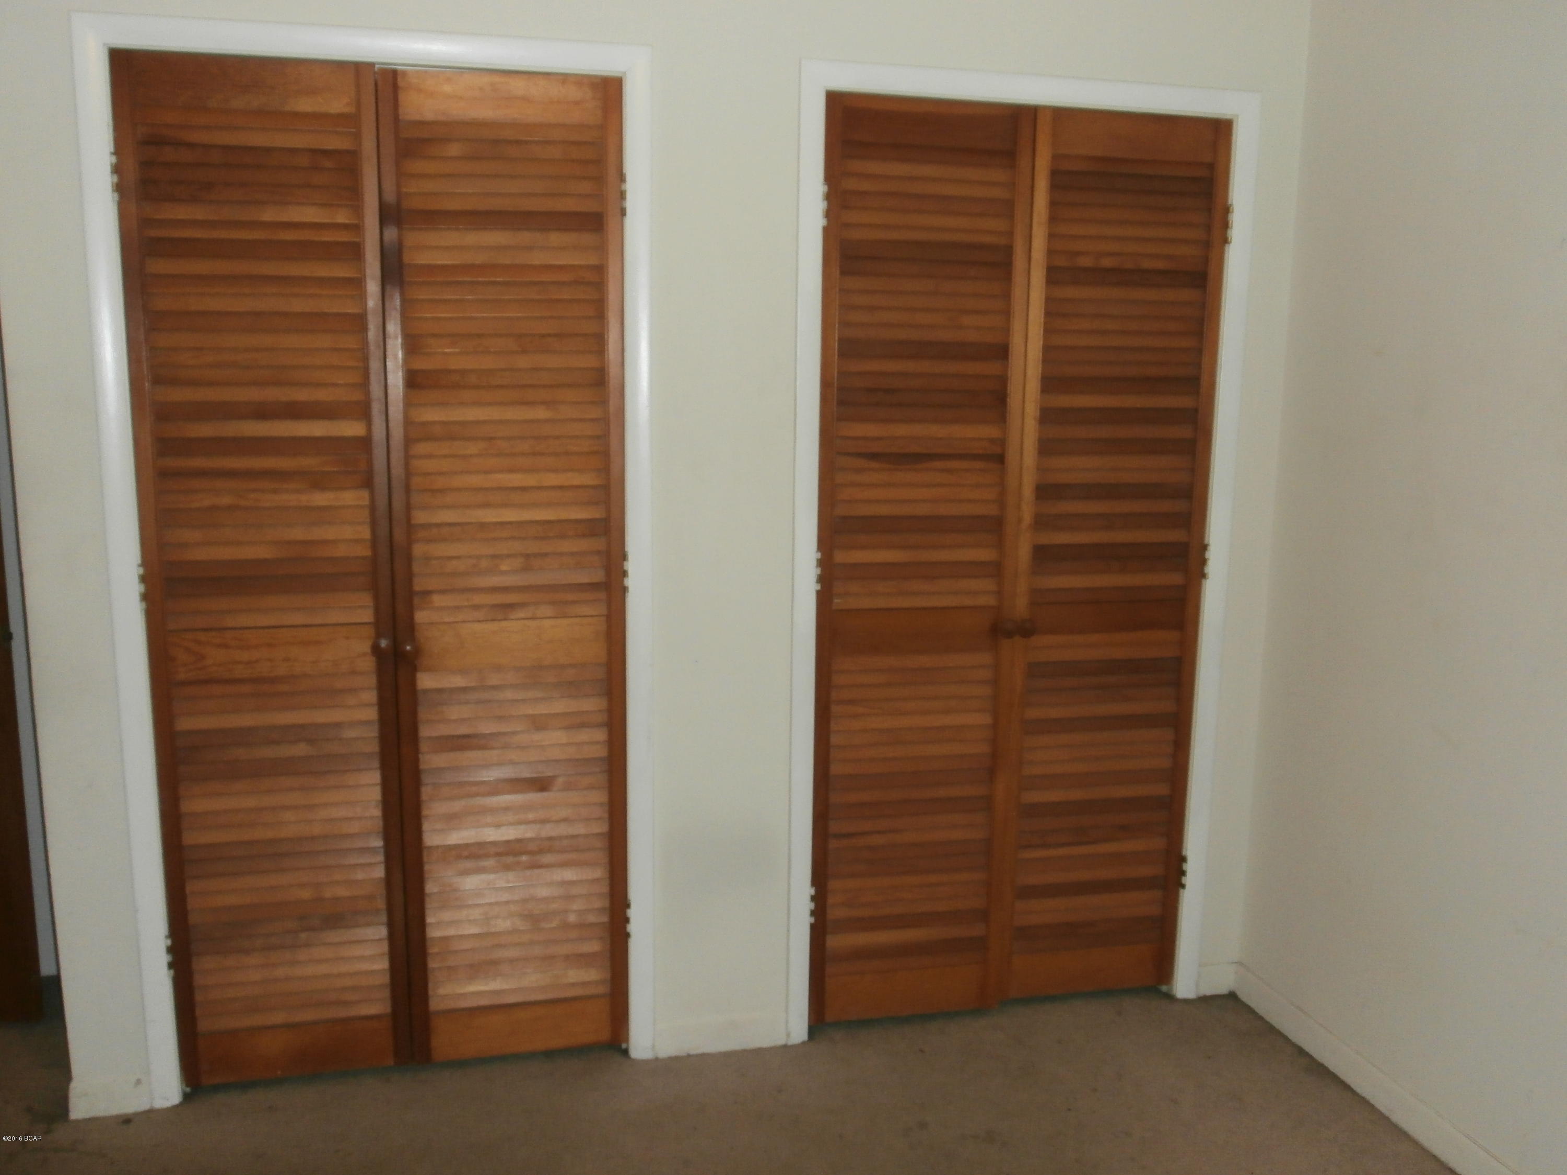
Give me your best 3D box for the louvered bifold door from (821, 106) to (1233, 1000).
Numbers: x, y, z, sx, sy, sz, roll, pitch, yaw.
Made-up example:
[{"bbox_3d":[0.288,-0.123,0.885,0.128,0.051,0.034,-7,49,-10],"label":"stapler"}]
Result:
[{"bbox_3d":[0.506,-0.012,2.971,0.900,1.998,0.065,-2,10,-13],"label":"louvered bifold door"}]

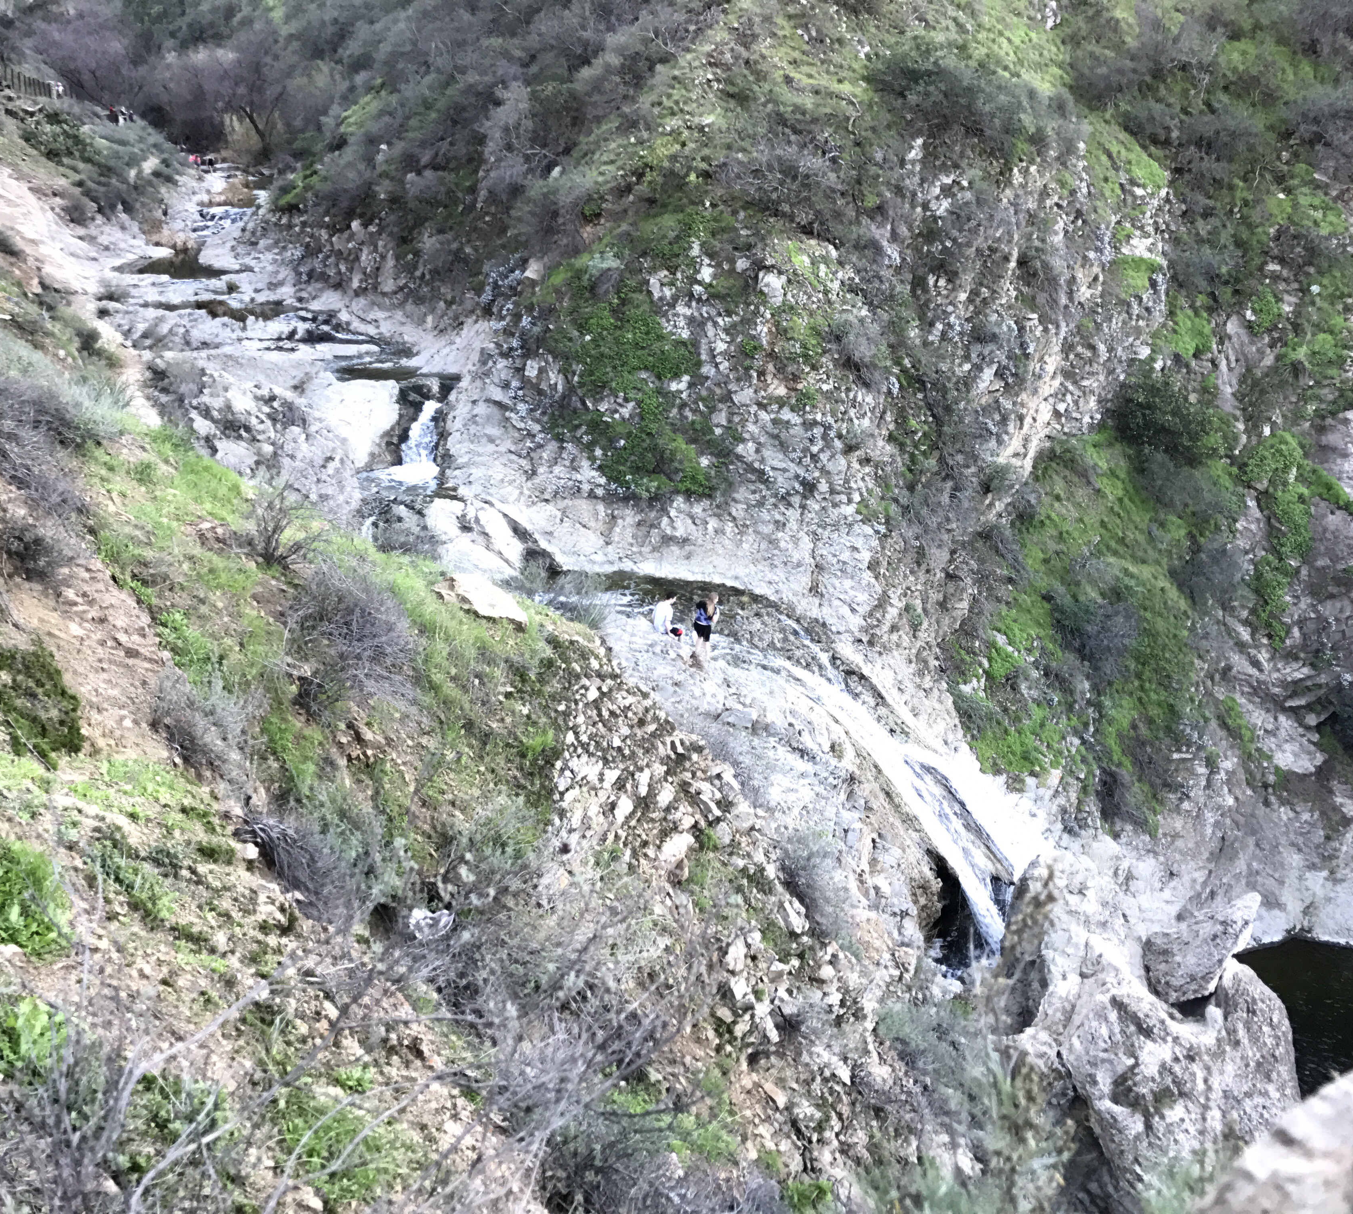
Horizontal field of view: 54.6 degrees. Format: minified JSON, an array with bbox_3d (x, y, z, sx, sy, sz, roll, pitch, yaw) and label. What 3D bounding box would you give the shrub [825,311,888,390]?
[{"bbox_3d":[4.510,-6.470,33.000,1.500,1.800,1.400,3,21,7],"label":"shrub"}]

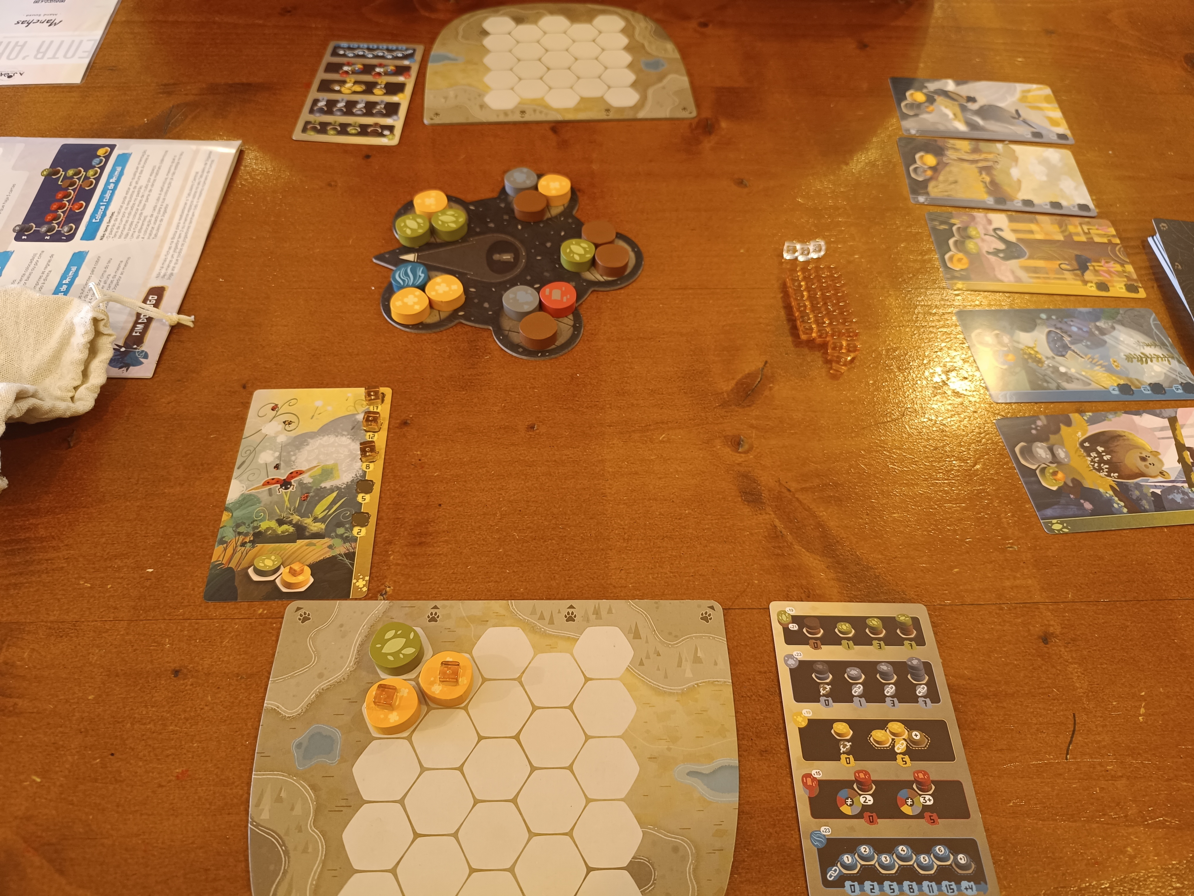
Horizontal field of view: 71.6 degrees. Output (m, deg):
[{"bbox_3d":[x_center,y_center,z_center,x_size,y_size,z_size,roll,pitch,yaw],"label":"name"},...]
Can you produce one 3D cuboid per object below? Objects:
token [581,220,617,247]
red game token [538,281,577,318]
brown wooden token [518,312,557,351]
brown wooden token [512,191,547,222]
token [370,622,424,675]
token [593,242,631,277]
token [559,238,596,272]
[{"bbox_3d":[0.001,-0.126,0.497,0.020,0.008,0.020,1,55,-1],"label":"token"},{"bbox_3d":[-0.022,-0.084,0.467,0.020,0.008,0.020,1,55,-1],"label":"red game token"},{"bbox_3d":[-0.032,-0.064,0.453,0.021,0.008,0.021,1,55,-2],"label":"brown wooden token"},{"bbox_3d":[-0.041,-0.149,0.512,0.020,0.008,0.020,1,55,-1],"label":"brown wooden token"},{"bbox_3d":[-0.084,0.084,0.348,0.021,0.008,0.021,1,55,-2],"label":"token"},{"bbox_3d":[0.009,-0.110,0.486,0.020,0.008,0.020,1,55,-1],"label":"token"},{"bbox_3d":[-0.011,-0.114,0.488,0.020,0.008,0.020,1,55,-1],"label":"token"}]

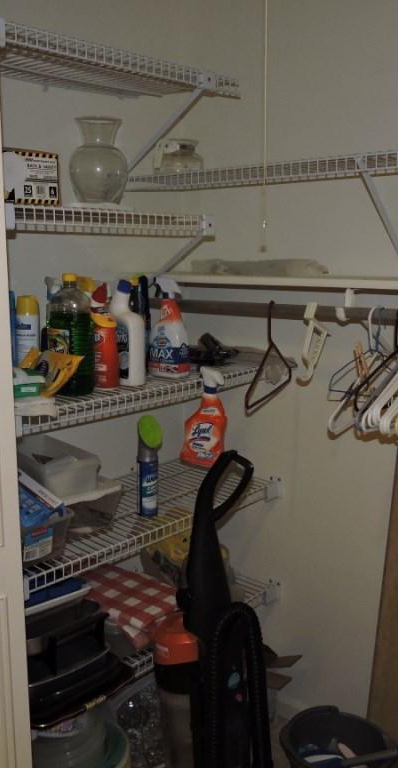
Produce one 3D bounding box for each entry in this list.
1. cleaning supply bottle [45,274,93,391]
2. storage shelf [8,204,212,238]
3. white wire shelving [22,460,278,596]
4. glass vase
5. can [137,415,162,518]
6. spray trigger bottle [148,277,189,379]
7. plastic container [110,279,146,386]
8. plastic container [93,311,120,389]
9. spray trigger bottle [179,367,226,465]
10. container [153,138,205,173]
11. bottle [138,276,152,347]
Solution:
[{"bbox_3d":[-0.322,-0.132,1.793,0.105,0.298,0.088,10,14,43],"label":"cleaning supply bottle"},{"bbox_3d":[-0.333,-0.409,1.816,0.400,0.045,0.660,9,14,42],"label":"storage shelf"},{"bbox_3d":[-0.227,0.373,2.084,0.418,0.042,0.930,10,14,43],"label":"white wire shelving"},{"bbox_3d":[-0.247,-0.541,1.723,0.142,0.200,0.142,0,10,0],"label":"glass vase"},{"bbox_3d":[-0.138,0.229,1.982,0.066,0.275,0.057,9,14,42],"label":"can"},{"bbox_3d":[-0.079,-0.163,2.009,0.115,0.277,0.070,10,14,43],"label":"spray trigger bottle"},{"bbox_3d":[-0.186,-0.138,1.897,0.090,0.275,0.062,8,14,40],"label":"plastic container"},{"bbox_3d":[-0.248,-0.092,1.863,0.075,0.198,0.060,5,12,28],"label":"plastic container"},{"bbox_3d":[0.017,0.091,1.960,0.118,0.275,0.066,13,15,22],"label":"spray trigger bottle"},{"bbox_3d":[-0.063,-0.682,2.161,0.170,0.128,0.132,-6,12,-27],"label":"container"},{"bbox_3d":[-0.166,-0.178,2.083,0.075,0.280,0.062,10,14,43],"label":"bottle"}]

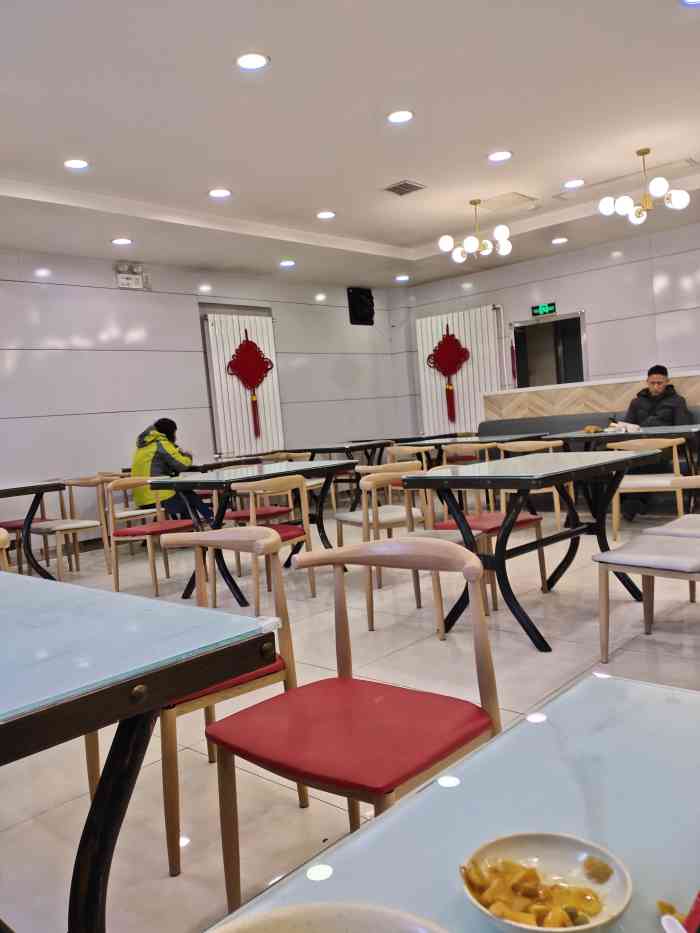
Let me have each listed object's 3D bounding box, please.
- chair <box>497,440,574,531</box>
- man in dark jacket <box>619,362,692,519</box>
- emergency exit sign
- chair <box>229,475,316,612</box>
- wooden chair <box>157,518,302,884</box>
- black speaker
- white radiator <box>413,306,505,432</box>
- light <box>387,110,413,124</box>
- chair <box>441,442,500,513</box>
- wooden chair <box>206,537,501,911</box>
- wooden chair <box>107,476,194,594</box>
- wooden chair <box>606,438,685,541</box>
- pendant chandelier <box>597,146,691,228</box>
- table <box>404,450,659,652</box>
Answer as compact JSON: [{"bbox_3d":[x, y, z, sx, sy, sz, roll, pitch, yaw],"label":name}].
[{"bbox_3d":[1.609,0.123,6.188,0.520,0.755,0.520,-1,6,42],"label":"chair"},{"bbox_3d":[2.684,-0.220,6.344,0.580,1.300,0.820,-1,6,44],"label":"man in dark jacket"},{"bbox_3d":[2.266,-1.846,8.547,0.325,0.125,0.030,-1,6,44],"label":"emergency exit sign"},{"bbox_3d":[-0.539,0.445,4.335,0.520,0.755,0.520,-1,6,42],"label":"chair"},{"bbox_3d":[-0.436,0.598,2.067,0.500,0.760,0.490,-1,6,45],"label":"wooden chair"},{"bbox_3d":[0.145,-2.116,9.624,0.330,0.480,0.250,-7,5,-28],"label":"black speaker"},{"bbox_3d":[1.510,-1.258,9.670,1.349,1.605,0.090,-1,6,42],"label":"white radiator"},{"bbox_3d":[0.313,-2.160,4.522,0.150,0.030,0.150,-5,4,0],"label":"light"},{"bbox_3d":[1.130,0.163,6.492,0.500,0.760,0.490,-1,5,40],"label":"chair"},{"bbox_3d":[0.035,0.594,1.588,0.500,0.760,0.490,-1,5,42],"label":"wooden chair"},{"bbox_3d":[-1.360,0.460,5.051,0.490,0.760,0.500,-2,5,37],"label":"wooden chair"},{"bbox_3d":[2.207,0.159,5.347,0.500,0.760,0.490,-2,5,36],"label":"wooden chair"},{"bbox_3d":[2.195,-2.056,5.408,0.660,0.570,0.660,-1,6,44],"label":"pendant chandelier"},{"bbox_3d":[0.960,0.365,3.608,1.182,0.765,0.711,-9,6,-43],"label":"table"}]

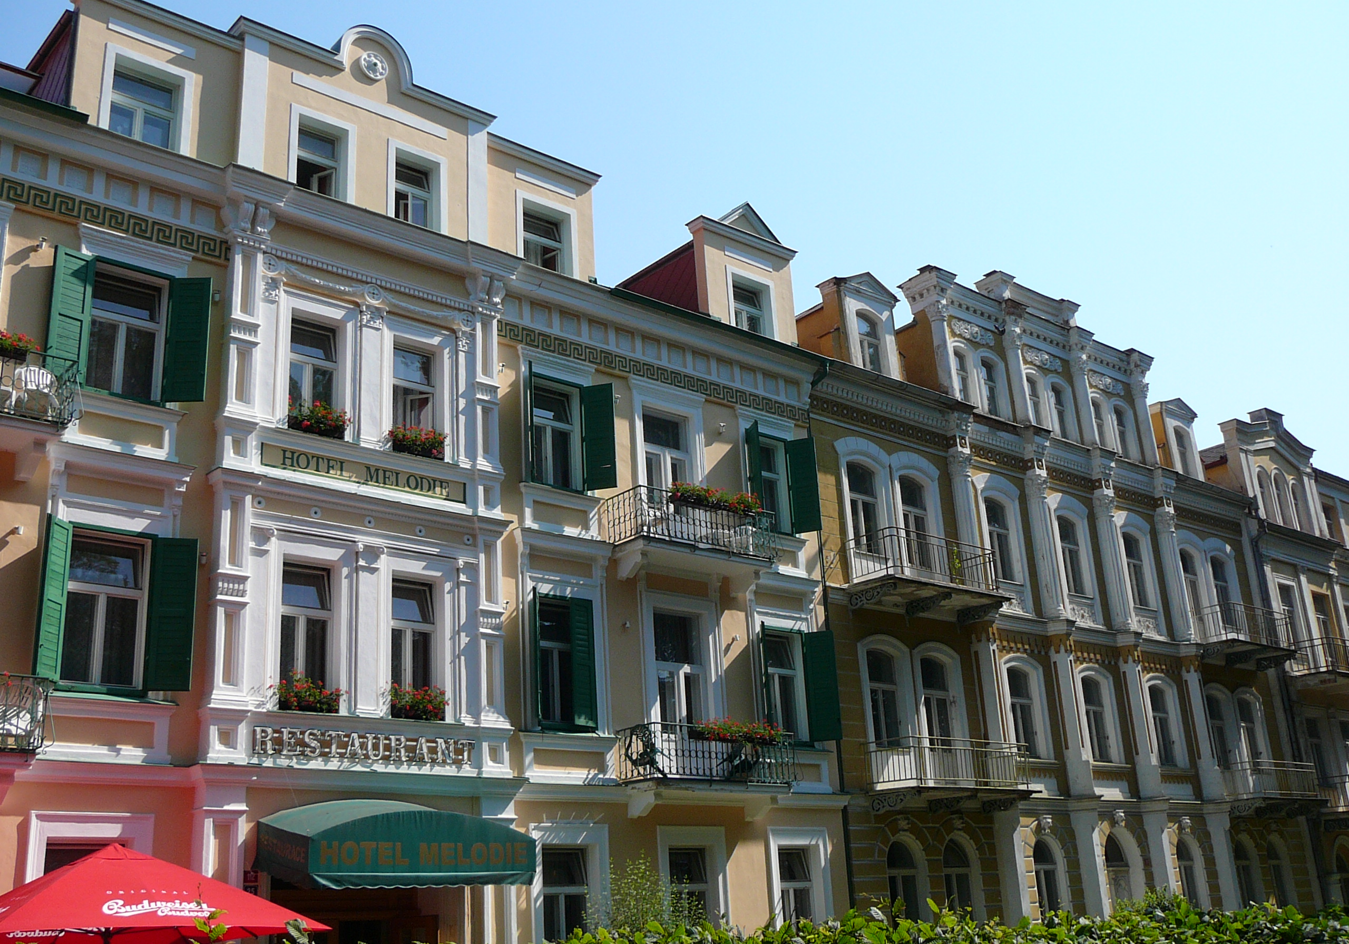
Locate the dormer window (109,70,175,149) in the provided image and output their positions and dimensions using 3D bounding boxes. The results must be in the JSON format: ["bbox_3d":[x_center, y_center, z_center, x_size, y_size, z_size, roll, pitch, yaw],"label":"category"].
[{"bbox_3d":[-7.968,-5.348,20.487,1.026,1.450,0.200,13,-25,-39],"label":"dormer window"}]

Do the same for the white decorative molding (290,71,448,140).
[{"bbox_3d":[-5.417,-6.501,24.415,3.070,0.194,0.070,13,-25,-38],"label":"white decorative molding"}]

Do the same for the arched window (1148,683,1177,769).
[{"bbox_3d":[12.191,6.363,34.269,0.997,2.050,0.200,13,-25,-39],"label":"arched window"}]

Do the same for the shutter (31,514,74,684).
[{"bbox_3d":[-7.859,1.603,17.340,0.050,2.066,0.522,-5,-19,5],"label":"shutter"}]

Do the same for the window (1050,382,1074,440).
[{"bbox_3d":[10.514,-1.586,37.267,0.780,1.660,0.200,13,-25,-39],"label":"window"}]

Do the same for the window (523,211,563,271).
[{"bbox_3d":[-2.401,-4.059,24.835,0.950,1.320,0.200,13,-25,-39],"label":"window"}]

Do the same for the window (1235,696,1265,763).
[{"bbox_3d":[15.602,7.118,37.092,1.044,2.020,0.200,13,-25,-39],"label":"window"}]

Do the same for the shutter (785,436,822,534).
[{"bbox_3d":[2.724,0.285,28.583,0.573,2.048,0.050,-9,-20,15],"label":"shutter"}]

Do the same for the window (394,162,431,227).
[{"bbox_3d":[-4.773,-4.975,24.778,0.860,1.250,0.120,13,-25,-38],"label":"window"}]

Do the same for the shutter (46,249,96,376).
[{"bbox_3d":[-8.681,-2.251,19.613,0.050,2.090,0.573,-20,-25,39],"label":"shutter"}]

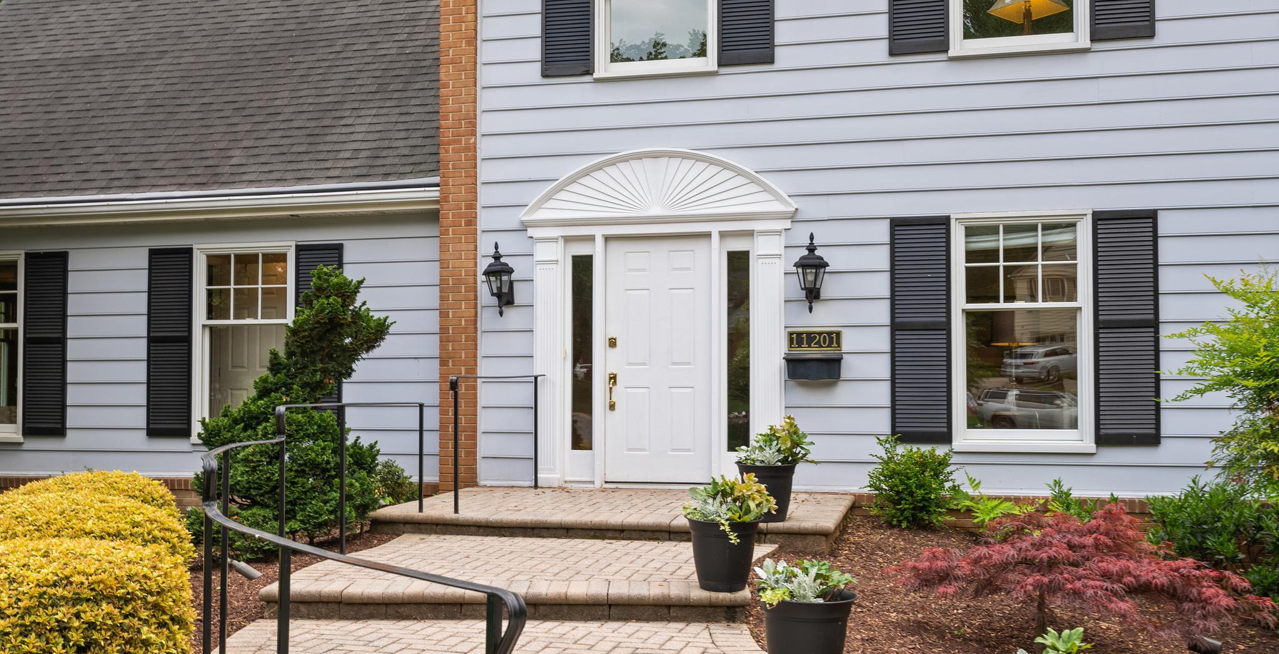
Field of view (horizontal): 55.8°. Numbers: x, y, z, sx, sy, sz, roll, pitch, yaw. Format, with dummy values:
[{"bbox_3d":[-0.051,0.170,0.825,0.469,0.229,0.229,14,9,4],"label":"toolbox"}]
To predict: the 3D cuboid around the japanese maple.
[{"bbox_3d":[2.045,1.139,5.550,1.700,0.680,1.420,-1,-2,13],"label":"japanese maple"}]

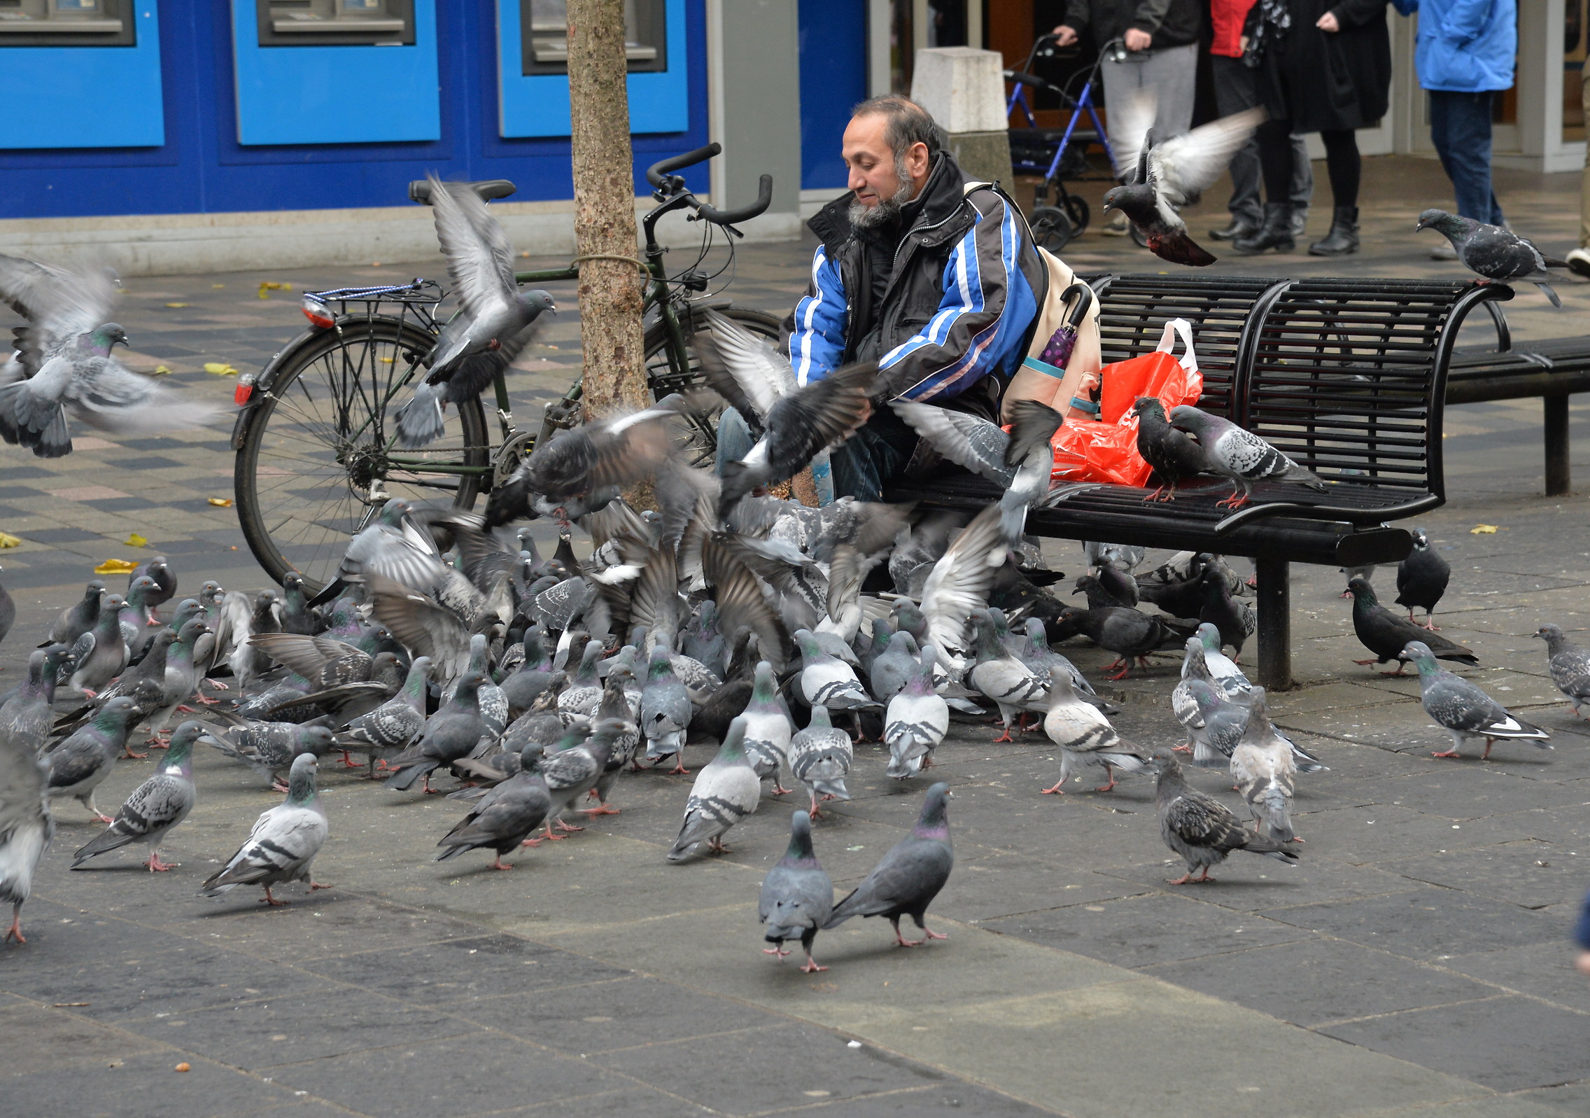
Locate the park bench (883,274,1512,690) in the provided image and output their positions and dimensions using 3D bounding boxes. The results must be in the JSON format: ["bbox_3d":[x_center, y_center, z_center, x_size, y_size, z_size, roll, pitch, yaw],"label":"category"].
[{"bbox_3d":[0.595,-0.205,11.785,0.790,0.840,1.740,-7,9,-41],"label":"park bench"}]

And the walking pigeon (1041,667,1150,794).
[{"bbox_3d":[0.559,0.320,10.396,0.280,0.232,0.120,2,7,28],"label":"walking pigeon"}]

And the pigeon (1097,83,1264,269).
[{"bbox_3d":[0.743,-0.728,10.800,0.260,0.300,0.340,9,-2,-40],"label":"pigeon"}]

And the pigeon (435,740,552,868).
[{"bbox_3d":[-0.511,0.414,9.348,0.230,0.204,0.110,-5,8,-35],"label":"pigeon"}]

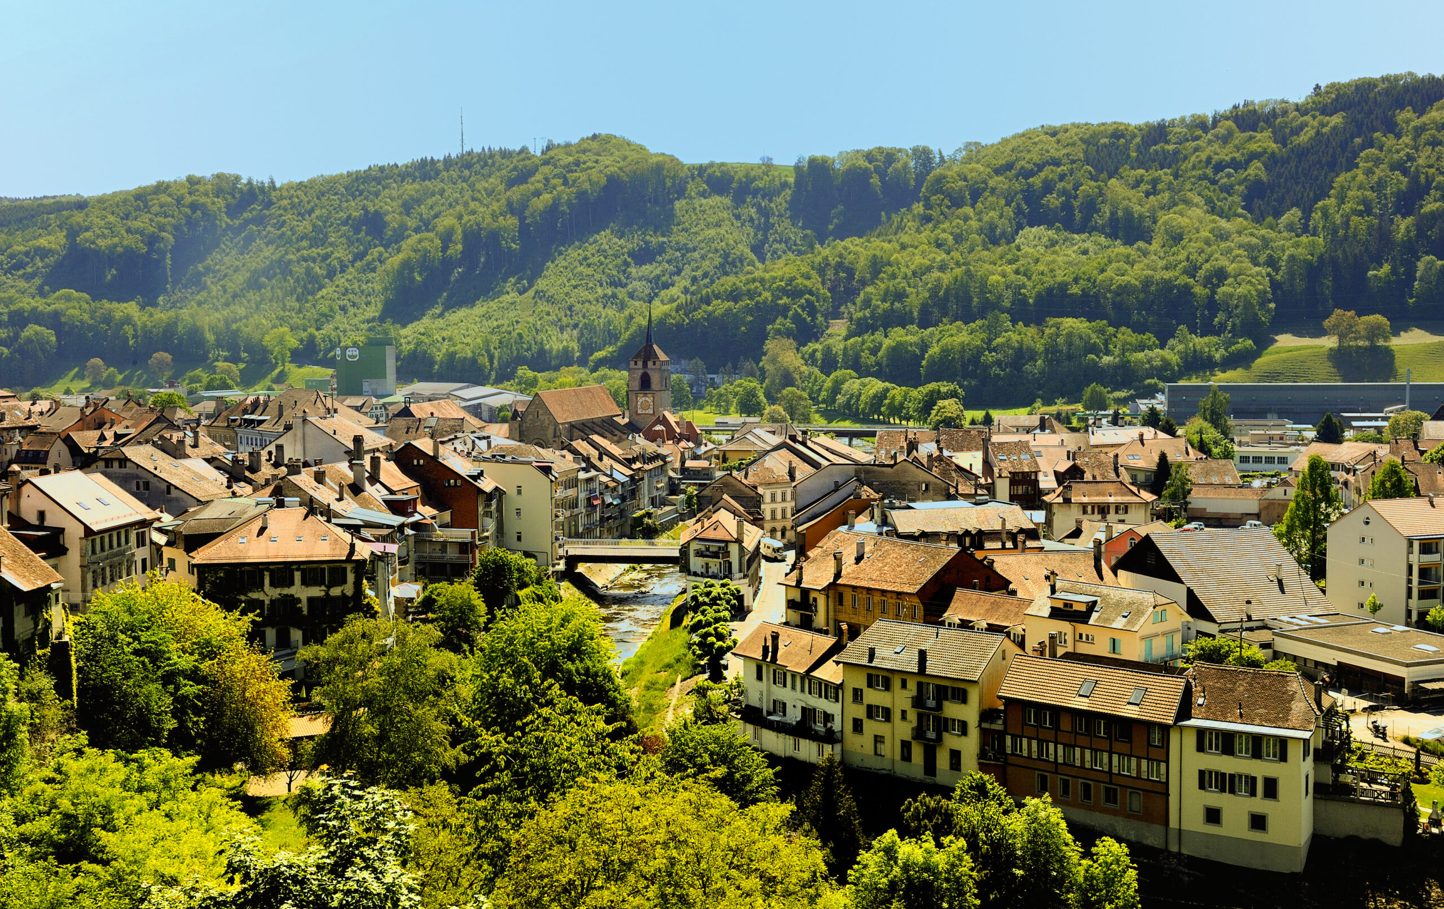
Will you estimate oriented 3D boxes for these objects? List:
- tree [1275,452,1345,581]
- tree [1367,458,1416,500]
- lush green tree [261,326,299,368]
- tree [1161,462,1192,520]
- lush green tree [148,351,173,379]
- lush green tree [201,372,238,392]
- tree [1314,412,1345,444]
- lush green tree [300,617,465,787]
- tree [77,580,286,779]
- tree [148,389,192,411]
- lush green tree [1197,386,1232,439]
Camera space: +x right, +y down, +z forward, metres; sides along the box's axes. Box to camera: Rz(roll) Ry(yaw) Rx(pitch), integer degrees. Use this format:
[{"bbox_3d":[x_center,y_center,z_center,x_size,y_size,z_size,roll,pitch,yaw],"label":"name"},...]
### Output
[{"bbox_3d":[81.960,9.380,235.710,9.110,18.960,9.110,1,5,19],"label":"tree"},{"bbox_3d":[103.460,8.710,260.610,7.170,16.250,7.170,1,5,22],"label":"tree"},{"bbox_3d":[-240.960,-58.300,920.920,19.940,24.580,19.940,-2,4,-15],"label":"lush green tree"},{"bbox_3d":[84.190,7.070,312.430,5.740,11.460,5.740,1,4,15],"label":"tree"},{"bbox_3d":[-266.700,-42.330,800.000,11.790,13.280,11.790,-1,5,0],"label":"lush green tree"},{"bbox_3d":[-247.720,-31.720,830.640,17.440,17.230,17.440,-2,4,-17],"label":"lush green tree"},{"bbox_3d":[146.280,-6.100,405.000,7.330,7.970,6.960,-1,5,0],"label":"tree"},{"bbox_3d":[-28.390,20.870,141.000,13.380,13.620,12.710,-1,5,0],"label":"lush green tree"},{"bbox_3d":[-47.360,19.680,148.000,18.470,16.310,15.700,-1,5,0],"label":"tree"},{"bbox_3d":[-199.820,-15.480,610.630,15.620,16.900,15.620,-2,4,-18],"label":"tree"},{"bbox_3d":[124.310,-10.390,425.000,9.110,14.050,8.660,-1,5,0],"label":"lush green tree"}]

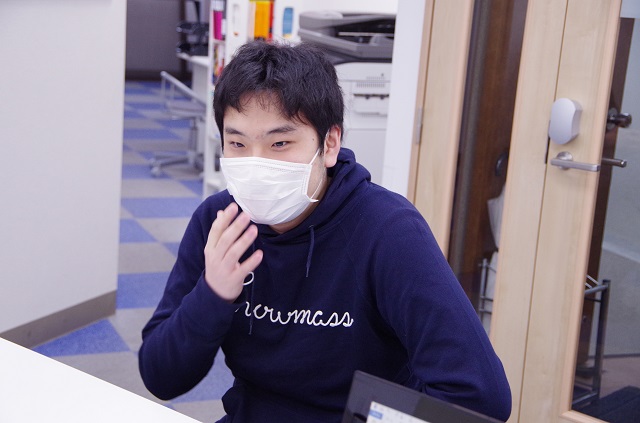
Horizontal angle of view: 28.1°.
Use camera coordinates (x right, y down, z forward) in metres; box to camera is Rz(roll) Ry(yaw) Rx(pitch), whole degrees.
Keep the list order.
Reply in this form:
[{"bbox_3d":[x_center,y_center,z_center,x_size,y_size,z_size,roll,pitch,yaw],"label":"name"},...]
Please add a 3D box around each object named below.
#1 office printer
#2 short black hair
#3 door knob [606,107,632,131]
[{"bbox_3d":[0.256,-0.247,5.217,0.670,1.130,0.600,0,12,-22],"label":"office printer"},{"bbox_3d":[-0.061,-0.158,1.870,0.185,0.180,0.215,9,16,24],"label":"short black hair"},{"bbox_3d":[1.010,-0.310,4.300,0.064,0.073,0.073,11,14,29],"label":"door knob"}]

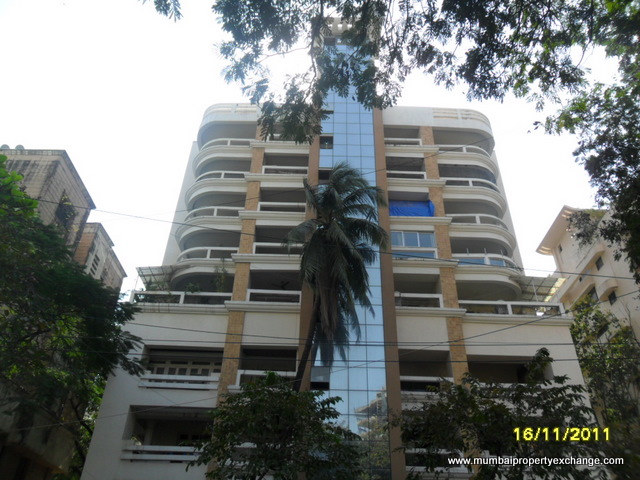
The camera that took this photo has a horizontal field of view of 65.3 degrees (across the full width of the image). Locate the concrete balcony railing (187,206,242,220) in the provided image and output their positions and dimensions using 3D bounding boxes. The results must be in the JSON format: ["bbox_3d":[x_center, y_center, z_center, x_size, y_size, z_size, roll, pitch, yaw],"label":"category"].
[{"bbox_3d":[-6.810,-1.202,31.069,4.050,1.000,1.580,2,-37,1],"label":"concrete balcony railing"}]

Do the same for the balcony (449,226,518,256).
[{"bbox_3d":[10.185,0.119,30.860,4.778,1.220,2.186,2,-36,0],"label":"balcony"}]

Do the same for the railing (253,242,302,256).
[{"bbox_3d":[-2.415,0.610,28.228,2.900,0.900,0.250,2,-37,1],"label":"railing"}]

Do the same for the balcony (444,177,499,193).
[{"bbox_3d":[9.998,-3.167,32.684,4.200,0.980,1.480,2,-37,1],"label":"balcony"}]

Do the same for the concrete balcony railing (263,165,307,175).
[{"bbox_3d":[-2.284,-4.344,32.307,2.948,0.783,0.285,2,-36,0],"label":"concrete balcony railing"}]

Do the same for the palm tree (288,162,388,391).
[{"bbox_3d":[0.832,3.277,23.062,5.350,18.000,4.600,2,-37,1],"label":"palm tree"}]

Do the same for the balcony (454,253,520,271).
[{"bbox_3d":[9.831,1.604,29.397,4.372,0.742,1.291,2,-36,0],"label":"balcony"}]

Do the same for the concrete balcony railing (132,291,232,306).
[{"bbox_3d":[-7.491,3.206,27.209,5.439,0.823,0.203,2,-36,0],"label":"concrete balcony railing"}]

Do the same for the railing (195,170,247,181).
[{"bbox_3d":[-6.570,-3.858,33.004,3.965,0.742,1.271,2,-36,0],"label":"railing"}]

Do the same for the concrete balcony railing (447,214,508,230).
[{"bbox_3d":[9.931,-0.682,30.908,4.250,0.970,1.550,2,-37,1],"label":"concrete balcony railing"}]

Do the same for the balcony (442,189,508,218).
[{"bbox_3d":[10.067,-2.284,32.250,4.600,1.050,2.120,2,-37,1],"label":"balcony"}]

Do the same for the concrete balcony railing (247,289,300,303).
[{"bbox_3d":[-2.471,3.069,26.390,2.930,0.920,0.250,2,-37,1],"label":"concrete balcony railing"}]

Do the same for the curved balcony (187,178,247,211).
[{"bbox_3d":[-6.855,-2.901,32.667,4.473,1.220,2.216,2,-36,0],"label":"curved balcony"}]

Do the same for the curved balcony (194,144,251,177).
[{"bbox_3d":[-6.724,-5.333,34.418,4.372,1.220,2.216,2,-36,0],"label":"curved balcony"}]

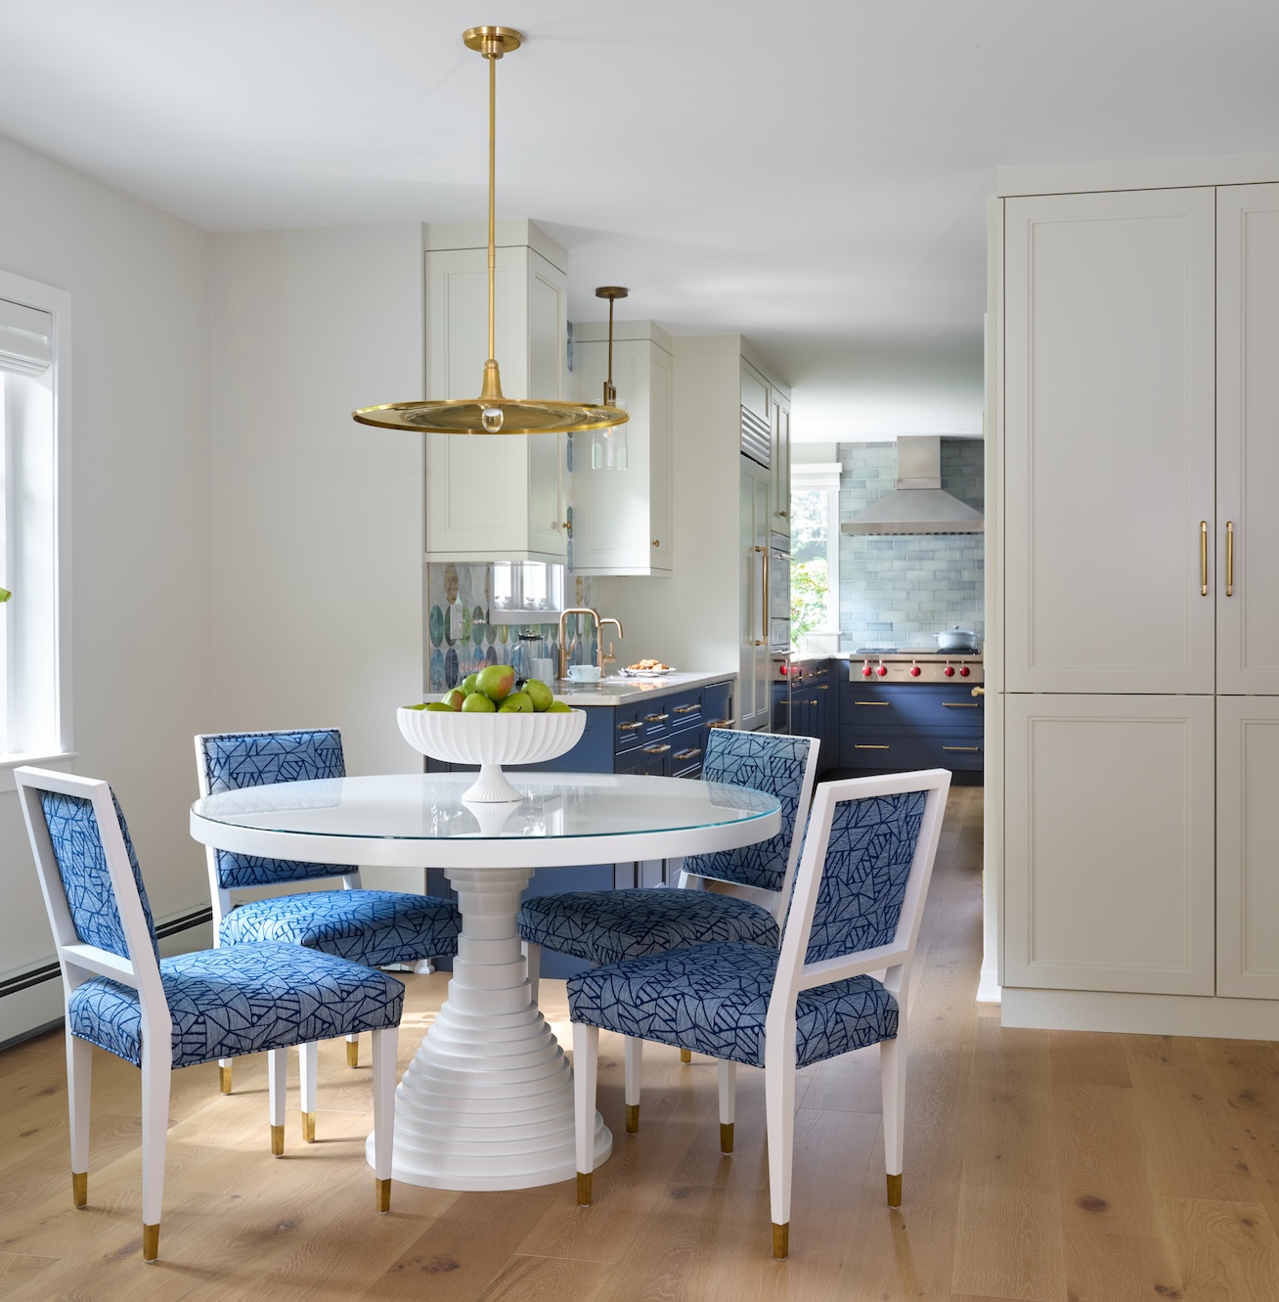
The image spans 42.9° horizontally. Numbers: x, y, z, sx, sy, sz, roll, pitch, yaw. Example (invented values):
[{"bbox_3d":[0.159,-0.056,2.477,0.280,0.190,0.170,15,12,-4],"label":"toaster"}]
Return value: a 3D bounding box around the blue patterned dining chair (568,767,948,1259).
[{"bbox_3d":[0.249,0.674,3.237,0.609,0.885,0.500,1,2,42],"label":"blue patterned dining chair"}]

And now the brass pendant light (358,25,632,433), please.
[{"bbox_3d":[-0.327,-0.924,3.610,0.610,0.875,0.610,0,1,0],"label":"brass pendant light"}]

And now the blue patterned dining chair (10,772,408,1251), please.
[{"bbox_3d":[-0.869,0.677,3.251,0.609,0.885,0.500,-1,1,-40],"label":"blue patterned dining chair"}]

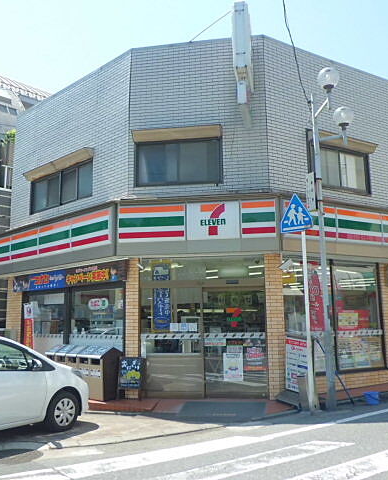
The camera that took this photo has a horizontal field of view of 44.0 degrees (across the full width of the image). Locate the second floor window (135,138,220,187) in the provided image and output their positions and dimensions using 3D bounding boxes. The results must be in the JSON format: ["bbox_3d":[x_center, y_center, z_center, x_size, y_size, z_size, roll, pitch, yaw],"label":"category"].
[{"bbox_3d":[-0.326,-1.584,9.788,1.766,0.958,0.160,-2,-9,7],"label":"second floor window"}]

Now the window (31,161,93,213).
[{"bbox_3d":[-3.310,-1.270,11.787,2.766,0.843,0.160,-10,-12,42],"label":"window"}]

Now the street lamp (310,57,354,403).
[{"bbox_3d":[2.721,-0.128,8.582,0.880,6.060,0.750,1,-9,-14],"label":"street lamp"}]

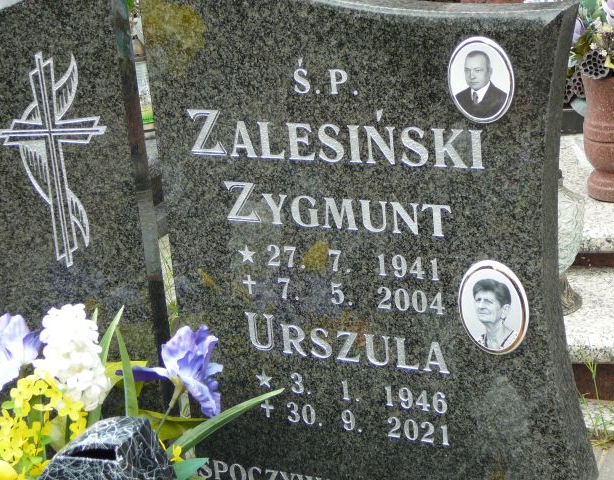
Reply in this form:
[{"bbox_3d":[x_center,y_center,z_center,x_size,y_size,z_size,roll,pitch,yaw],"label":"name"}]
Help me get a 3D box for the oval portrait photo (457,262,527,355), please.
[{"bbox_3d":[0.226,0.085,1.746,0.094,0.124,0.011,5,21,28],"label":"oval portrait photo"}]

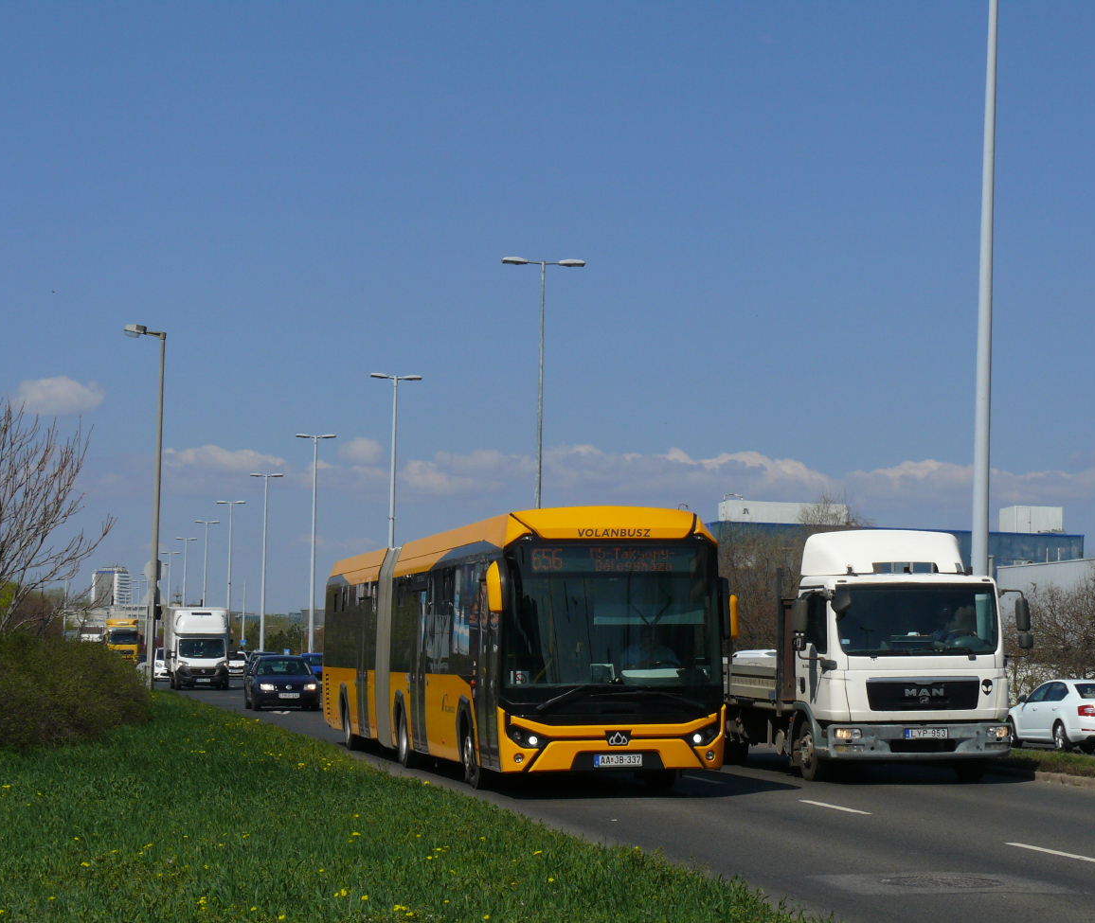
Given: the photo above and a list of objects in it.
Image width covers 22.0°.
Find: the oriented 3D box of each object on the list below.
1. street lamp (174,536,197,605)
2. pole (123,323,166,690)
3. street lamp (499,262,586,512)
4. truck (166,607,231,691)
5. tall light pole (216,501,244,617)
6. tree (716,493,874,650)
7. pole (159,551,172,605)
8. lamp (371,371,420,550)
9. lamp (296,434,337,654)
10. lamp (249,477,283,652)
[{"bbox_3d":[-34.876,13.506,269.754,2.050,12.100,0.300,2,-4,-10],"label":"street lamp"},{"bbox_3d":[-13.305,1.520,91.569,1.380,12.000,0.350,2,-4,-10],"label":"pole"},{"bbox_3d":[-0.270,0.501,77.068,2.280,12.100,0.300,2,-4,-10],"label":"street lamp"},{"bbox_3d":[-13.194,7.070,106.299,2.180,3.100,6.300,2,-4,-10],"label":"truck"},{"bbox_3d":[-23.380,9.000,205.937,2.050,12.100,0.300,2,-4,-10],"label":"tall light pole"},{"bbox_3d":[9.627,5.318,110.269,5.200,8.238,5.000,2,-4,-10],"label":"tree"},{"bbox_3d":[-45.769,17.979,339.497,2.330,14.000,0.320,2,-4,-10],"label":"pole"},{"bbox_3d":[-5.884,2.632,106.573,1.950,12.000,0.320,2,-4,-10],"label":"lamp"},{"bbox_3d":[-11.410,4.633,136.573,1.940,12.000,0.320,2,-4,-10],"label":"lamp"},{"bbox_3d":[-17.583,6.869,174.029,2.050,12.100,0.300,2,-4,-10],"label":"lamp"}]

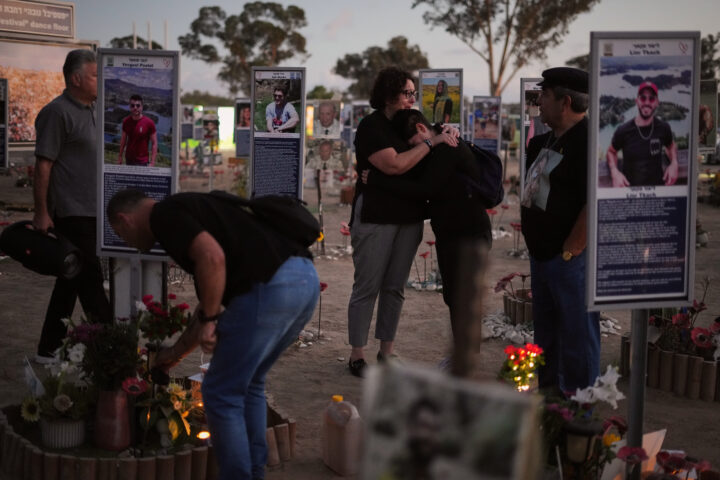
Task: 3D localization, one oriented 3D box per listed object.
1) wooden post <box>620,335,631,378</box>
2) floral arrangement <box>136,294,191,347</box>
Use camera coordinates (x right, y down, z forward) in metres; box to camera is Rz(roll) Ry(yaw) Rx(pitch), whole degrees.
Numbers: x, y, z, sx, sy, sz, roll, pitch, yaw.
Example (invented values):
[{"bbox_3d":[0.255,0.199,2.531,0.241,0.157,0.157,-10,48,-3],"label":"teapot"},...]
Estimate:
[{"bbox_3d":[1.456,0.649,5.469,0.060,0.210,0.060,-4,7,-37],"label":"wooden post"},{"bbox_3d":[-0.810,0.332,4.120,0.210,0.200,0.190,1,6,0],"label":"floral arrangement"}]

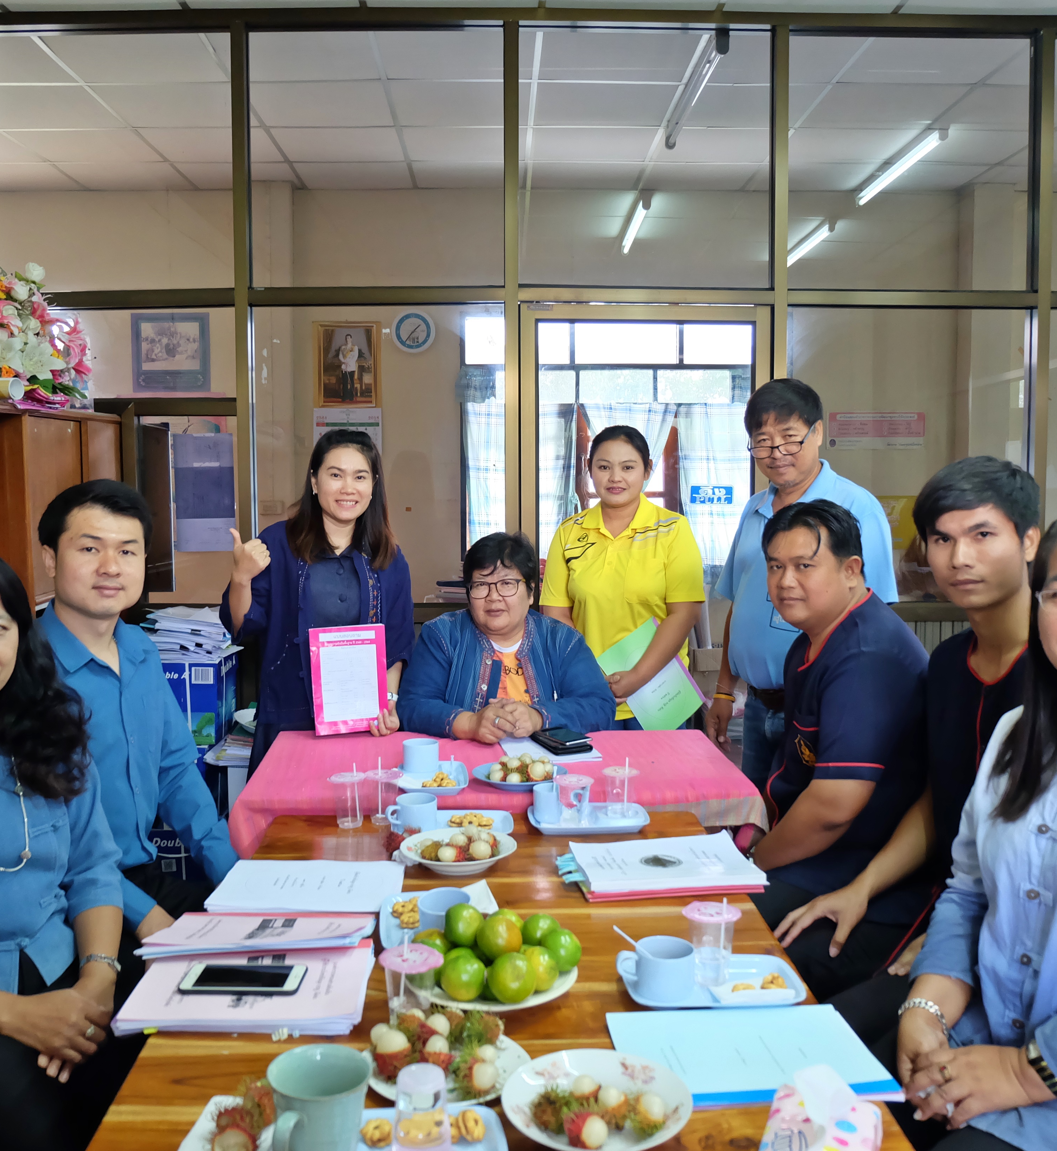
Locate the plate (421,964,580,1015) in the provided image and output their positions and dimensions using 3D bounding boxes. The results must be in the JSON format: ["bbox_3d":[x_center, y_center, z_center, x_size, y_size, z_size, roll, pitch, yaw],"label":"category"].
[{"bbox_3d":[-0.047,0.556,1.570,0.225,0.030,0.225,0,4,0],"label":"plate"}]

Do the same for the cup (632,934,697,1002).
[{"bbox_3d":[0.173,0.532,1.551,0.102,0.063,0.077,0,4,-1],"label":"cup"}]

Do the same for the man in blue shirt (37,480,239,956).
[{"bbox_3d":[-0.638,0.531,2.047,0.700,1.395,0.520,4,7,38],"label":"man in blue shirt"}]

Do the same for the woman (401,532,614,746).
[{"bbox_3d":[-0.038,0.507,3.089,0.580,1.250,0.700,0,5,-2],"label":"woman"}]

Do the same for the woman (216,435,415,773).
[{"bbox_3d":[-0.563,0.360,3.236,0.530,1.520,0.380,-1,5,-6],"label":"woman"}]

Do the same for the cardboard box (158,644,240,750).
[{"bbox_3d":[-1.130,0.398,3.742,0.305,0.265,0.225,0,4,0],"label":"cardboard box"}]

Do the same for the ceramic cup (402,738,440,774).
[{"bbox_3d":[-0.239,0.405,2.585,0.079,0.066,0.103,0,5,0],"label":"ceramic cup"}]

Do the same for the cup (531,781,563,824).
[{"bbox_3d":[0.066,0.469,2.375,0.105,0.063,0.075,0,4,-1],"label":"cup"}]

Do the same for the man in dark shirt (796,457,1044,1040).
[{"bbox_3d":[0.602,0.530,1.825,0.700,1.430,0.520,-4,6,-37],"label":"man in dark shirt"}]

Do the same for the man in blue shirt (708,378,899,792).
[{"bbox_3d":[0.686,0.343,2.914,0.460,1.660,0.280,2,5,29],"label":"man in blue shirt"}]

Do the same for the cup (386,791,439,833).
[{"bbox_3d":[-0.227,0.468,2.233,0.103,0.066,0.079,-3,6,-25],"label":"cup"}]

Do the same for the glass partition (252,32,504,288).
[{"bbox_3d":[-0.513,-1.412,3.890,0.866,0.875,0.040,0,4,-1],"label":"glass partition"}]

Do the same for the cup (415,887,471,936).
[{"bbox_3d":[-0.118,0.515,1.723,0.079,0.066,0.103,3,6,30],"label":"cup"}]

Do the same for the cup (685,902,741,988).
[{"bbox_3d":[0.253,0.511,1.587,0.079,0.097,0.079,0,4,0],"label":"cup"}]

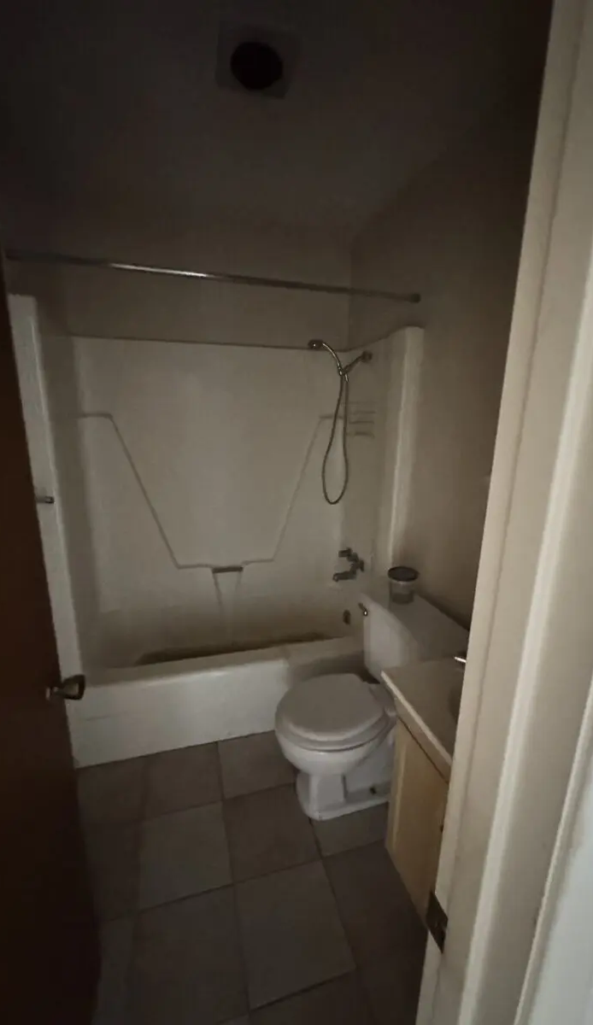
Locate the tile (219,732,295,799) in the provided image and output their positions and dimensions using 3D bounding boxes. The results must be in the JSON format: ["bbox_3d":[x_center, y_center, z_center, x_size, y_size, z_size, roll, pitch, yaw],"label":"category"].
[{"bbox_3d":[-0.188,1.120,1.857,0.303,0.010,0.308,-3,14,-16],"label":"tile"}]

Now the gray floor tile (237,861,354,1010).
[{"bbox_3d":[-0.017,1.267,1.276,0.303,0.010,0.305,-3,14,-16],"label":"gray floor tile"}]

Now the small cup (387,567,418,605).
[{"bbox_3d":[0.459,0.322,1.781,0.122,0.120,0.122,1,14,0],"label":"small cup"}]

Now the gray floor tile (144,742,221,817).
[{"bbox_3d":[-0.482,1.137,1.774,0.301,0.010,0.308,-3,14,-16],"label":"gray floor tile"}]

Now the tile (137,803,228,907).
[{"bbox_3d":[-0.396,1.210,1.483,0.301,0.010,0.308,-3,14,-16],"label":"tile"}]

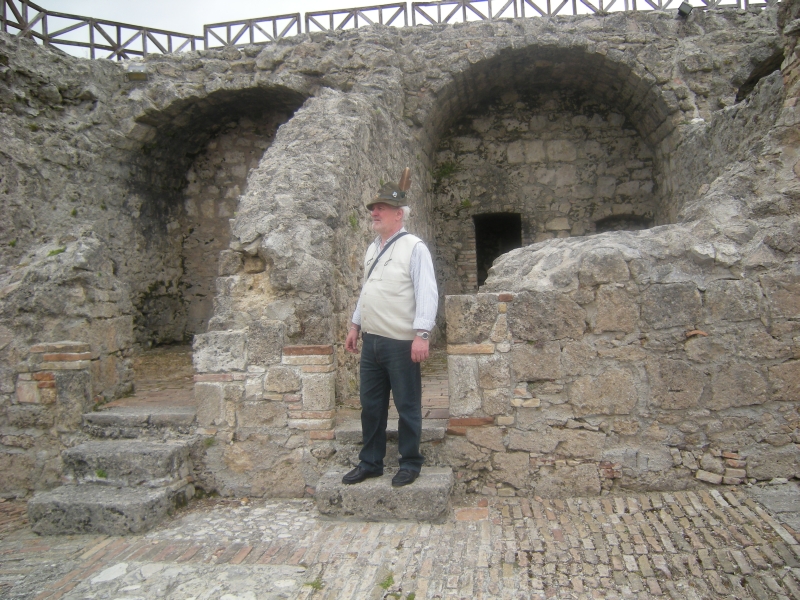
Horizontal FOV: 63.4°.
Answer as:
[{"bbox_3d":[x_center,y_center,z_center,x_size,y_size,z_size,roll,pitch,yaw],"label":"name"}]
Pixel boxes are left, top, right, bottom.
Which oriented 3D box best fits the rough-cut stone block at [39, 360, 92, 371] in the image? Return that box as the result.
[{"bbox_3d":[-2.103,0.408,4.165,0.321,0.057,0.180,0,3,0],"label":"rough-cut stone block"}]

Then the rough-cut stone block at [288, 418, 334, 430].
[{"bbox_3d":[-0.567,0.783,4.158,0.283,0.070,0.170,0,3,0],"label":"rough-cut stone block"}]

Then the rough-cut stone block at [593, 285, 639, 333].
[{"bbox_3d":[1.332,0.043,4.125,0.284,0.297,0.250,-2,4,0],"label":"rough-cut stone block"}]

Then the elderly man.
[{"bbox_3d":[-0.055,0.164,3.769,0.400,1.810,0.560,-6,6,-40],"label":"elderly man"}]

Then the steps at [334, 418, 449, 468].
[{"bbox_3d":[-0.048,0.913,4.173,0.710,0.251,0.280,-2,4,0],"label":"steps"}]

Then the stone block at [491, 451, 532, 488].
[{"bbox_3d":[0.689,1.039,4.060,0.226,0.211,0.200,-2,3,4],"label":"stone block"}]

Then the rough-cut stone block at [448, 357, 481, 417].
[{"bbox_3d":[0.400,0.512,4.064,0.177,0.360,0.250,-1,3,4],"label":"rough-cut stone block"}]

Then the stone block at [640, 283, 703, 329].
[{"bbox_3d":[1.678,0.030,4.135,0.383,0.297,0.270,-2,4,0],"label":"stone block"}]

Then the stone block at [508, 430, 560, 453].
[{"bbox_3d":[0.851,0.883,4.188,0.321,0.128,0.220,0,3,0],"label":"stone block"}]

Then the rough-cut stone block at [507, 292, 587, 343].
[{"bbox_3d":[0.909,0.096,4.135,0.469,0.309,0.270,-2,3,4],"label":"rough-cut stone block"}]

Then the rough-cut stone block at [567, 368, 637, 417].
[{"bbox_3d":[1.254,0.560,4.090,0.417,0.282,0.260,-2,3,4],"label":"rough-cut stone block"}]

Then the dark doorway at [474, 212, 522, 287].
[{"bbox_3d":[1.146,-0.239,7.606,0.522,1.506,0.400,-1,3,4],"label":"dark doorway"}]

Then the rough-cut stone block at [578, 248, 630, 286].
[{"bbox_3d":[1.291,-0.208,4.205,0.316,0.233,0.240,0,3,0],"label":"rough-cut stone block"}]

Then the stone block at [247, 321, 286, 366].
[{"bbox_3d":[-0.846,0.268,4.178,0.239,0.290,0.220,0,3,0],"label":"stone block"}]

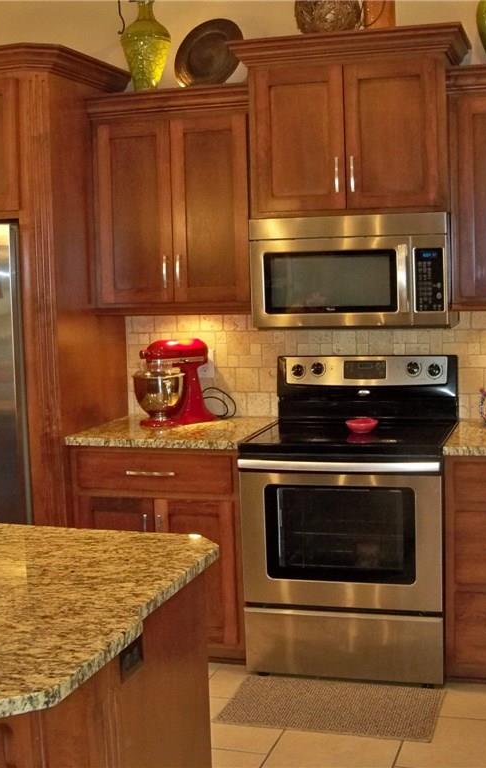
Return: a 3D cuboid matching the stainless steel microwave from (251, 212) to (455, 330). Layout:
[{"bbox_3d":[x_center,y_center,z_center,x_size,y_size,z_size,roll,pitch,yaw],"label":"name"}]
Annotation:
[{"bbox_3d":[0.453,-0.448,4.117,0.757,0.421,0.410,0,6,16],"label":"stainless steel microwave"}]

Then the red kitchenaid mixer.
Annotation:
[{"bbox_3d":[-0.301,-0.009,4.396,0.360,0.355,0.220,-6,8,-36],"label":"red kitchenaid mixer"}]

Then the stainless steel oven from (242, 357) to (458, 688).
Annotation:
[{"bbox_3d":[0.443,0.517,4.100,0.757,1.204,0.670,0,7,18],"label":"stainless steel oven"}]

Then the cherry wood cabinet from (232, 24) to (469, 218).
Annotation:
[{"bbox_3d":[0.436,-0.980,4.044,0.862,0.649,0.475,0,7,18],"label":"cherry wood cabinet"}]

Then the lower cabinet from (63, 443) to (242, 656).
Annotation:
[{"bbox_3d":[-0.252,0.647,4.338,0.710,0.880,0.625,0,6,16],"label":"lower cabinet"}]

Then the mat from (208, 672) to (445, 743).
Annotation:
[{"bbox_3d":[0.324,1.163,3.731,0.764,0.010,0.430,0,7,18],"label":"mat"}]

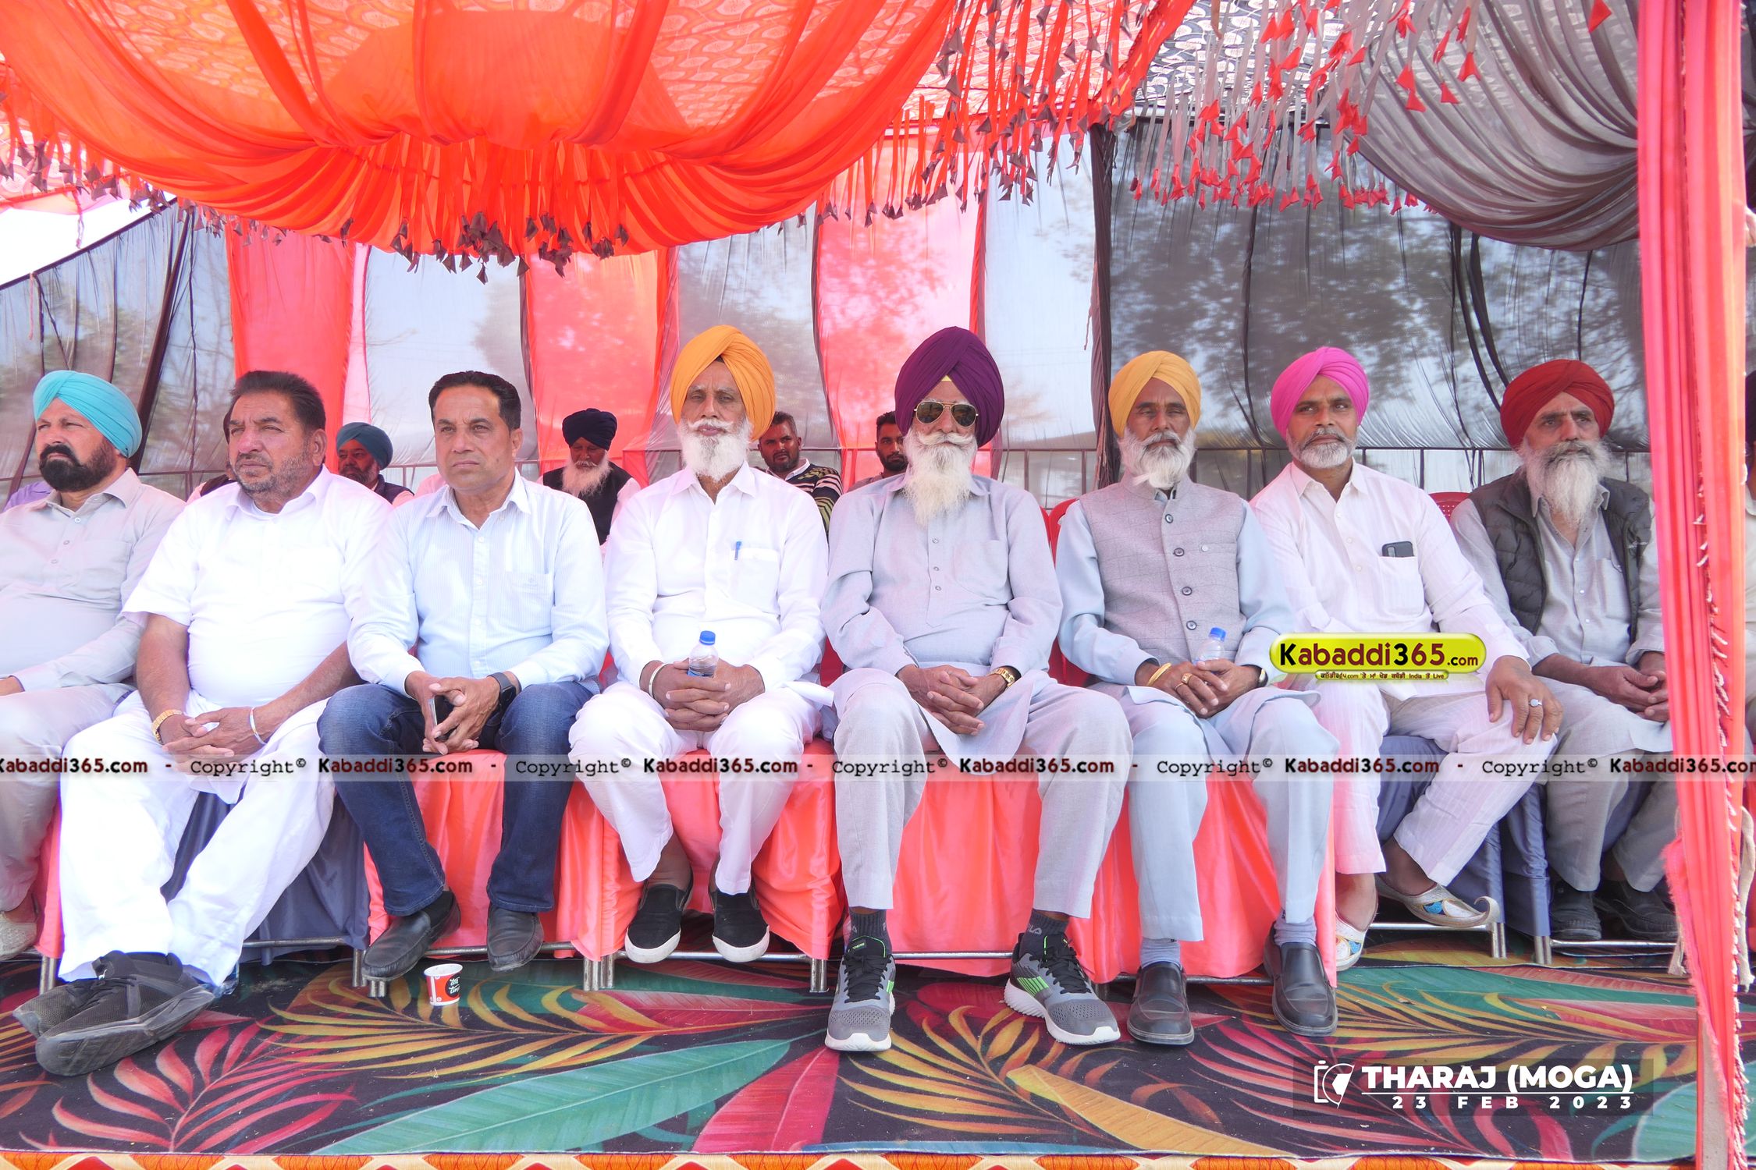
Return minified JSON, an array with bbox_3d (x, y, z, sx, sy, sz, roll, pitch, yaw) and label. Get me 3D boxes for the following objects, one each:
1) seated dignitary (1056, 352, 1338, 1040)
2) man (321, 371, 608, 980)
[{"bbox_3d":[0.600,0.140,2.280,0.480,1.250,0.700,0,0,0],"label":"seated dignitary"},{"bbox_3d":[-0.785,0.140,2.330,0.510,1.160,0.680,0,0,-3],"label":"man"}]

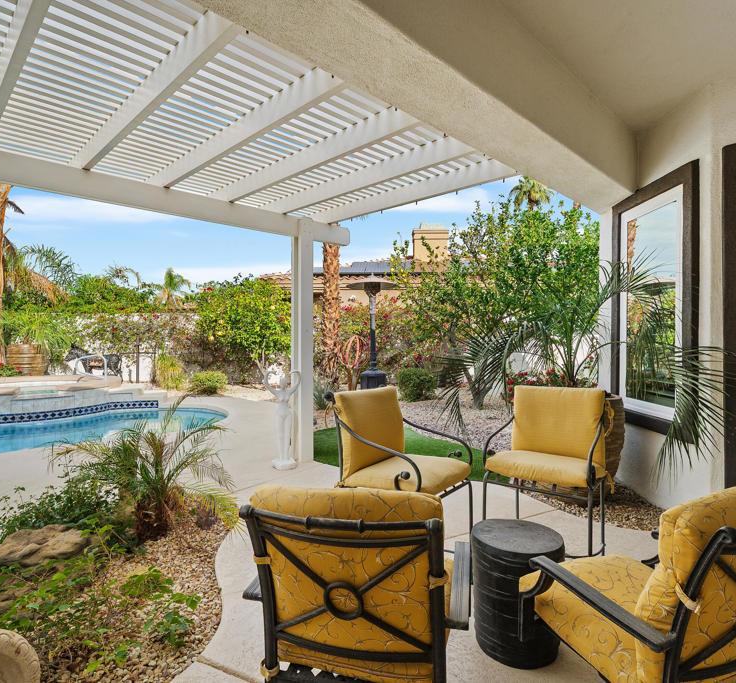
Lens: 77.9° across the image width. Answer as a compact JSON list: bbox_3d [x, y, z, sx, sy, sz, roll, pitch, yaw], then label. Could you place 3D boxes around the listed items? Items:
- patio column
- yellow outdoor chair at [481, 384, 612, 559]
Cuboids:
[{"bbox_3d":[-0.655,0.000,4.580,0.150,2.380,0.150,0,0,-44],"label":"patio column"},{"bbox_3d":[0.950,0.745,2.396,0.540,0.970,0.560,0,0,35],"label":"yellow outdoor chair"}]

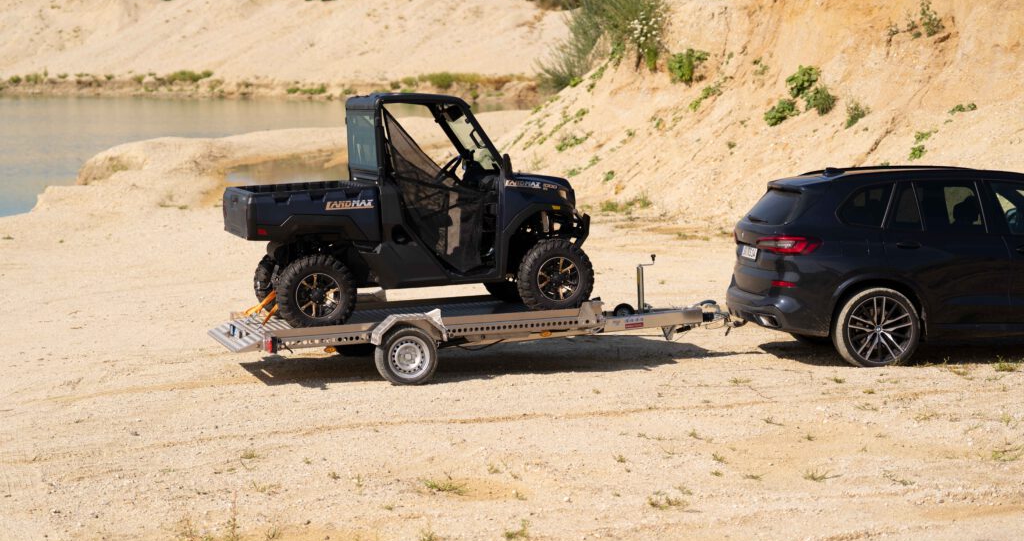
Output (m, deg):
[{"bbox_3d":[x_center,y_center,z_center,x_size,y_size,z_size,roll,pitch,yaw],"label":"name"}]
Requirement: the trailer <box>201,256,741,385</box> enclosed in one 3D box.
[{"bbox_3d":[-0.249,0.405,19.777,4.775,0.882,2.040,-4,5,-16],"label":"trailer"}]

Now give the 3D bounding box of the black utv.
[{"bbox_3d":[-0.904,-0.567,19.494,3.047,1.993,1.600,-4,5,-15],"label":"black utv"}]

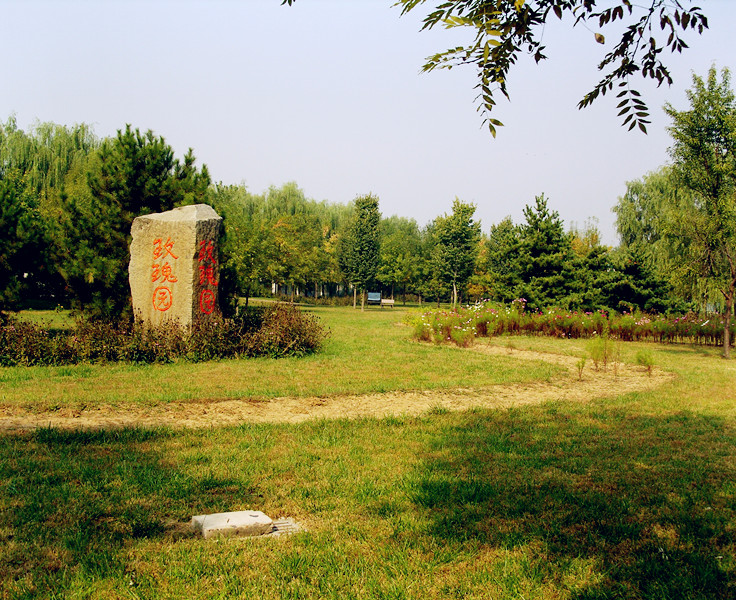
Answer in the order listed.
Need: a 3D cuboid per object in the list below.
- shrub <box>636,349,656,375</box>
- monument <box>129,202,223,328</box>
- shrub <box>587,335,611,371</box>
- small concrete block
[{"bbox_3d":[5.210,1.165,16.500,0.420,0.510,0.410,0,1,18],"label":"shrub"},{"bbox_3d":[-4.640,-0.470,21.200,1.800,3.690,1.300,0,1,18],"label":"monument"},{"bbox_3d":[4.580,1.043,17.450,0.470,0.720,0.460,0,1,14],"label":"shrub"},{"bbox_3d":[-0.893,1.488,5.810,0.460,0.075,0.325,0,1,-21],"label":"small concrete block"}]

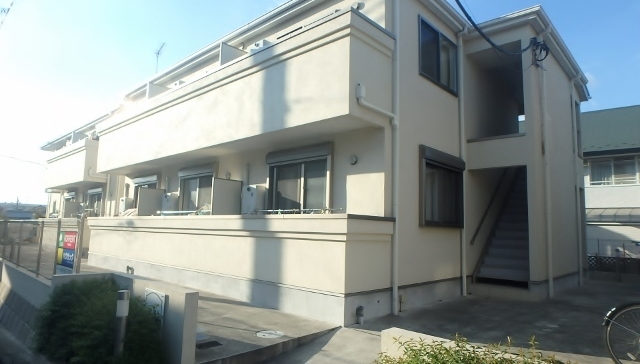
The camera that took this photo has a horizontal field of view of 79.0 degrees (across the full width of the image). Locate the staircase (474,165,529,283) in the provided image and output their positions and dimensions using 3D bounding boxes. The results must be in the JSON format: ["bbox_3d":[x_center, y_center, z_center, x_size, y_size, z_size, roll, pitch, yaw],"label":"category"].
[{"bbox_3d":[4.941,0.836,9.415,1.071,2.999,3.621,-5,-10,42],"label":"staircase"}]

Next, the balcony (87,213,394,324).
[{"bbox_3d":[-2.972,1.566,8.987,10.047,1.469,1.173,-5,-10,42],"label":"balcony"}]

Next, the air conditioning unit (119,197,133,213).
[{"bbox_3d":[-6.047,0.795,12.136,0.408,0.586,0.255,-5,-10,42],"label":"air conditioning unit"}]

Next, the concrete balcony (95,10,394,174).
[{"bbox_3d":[-2.897,-1.345,9.347,10.047,1.596,1.173,-5,-10,42],"label":"concrete balcony"}]

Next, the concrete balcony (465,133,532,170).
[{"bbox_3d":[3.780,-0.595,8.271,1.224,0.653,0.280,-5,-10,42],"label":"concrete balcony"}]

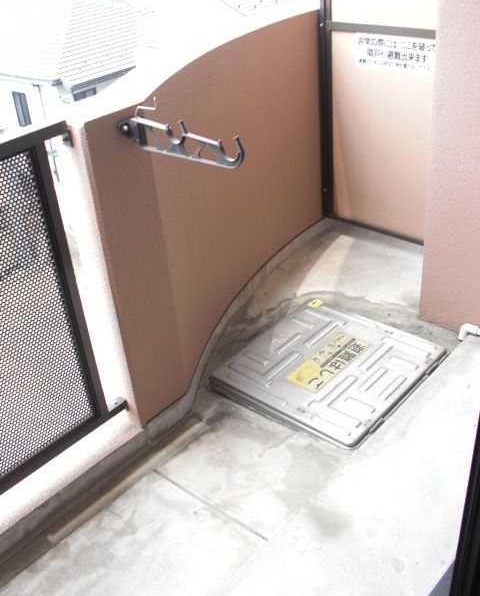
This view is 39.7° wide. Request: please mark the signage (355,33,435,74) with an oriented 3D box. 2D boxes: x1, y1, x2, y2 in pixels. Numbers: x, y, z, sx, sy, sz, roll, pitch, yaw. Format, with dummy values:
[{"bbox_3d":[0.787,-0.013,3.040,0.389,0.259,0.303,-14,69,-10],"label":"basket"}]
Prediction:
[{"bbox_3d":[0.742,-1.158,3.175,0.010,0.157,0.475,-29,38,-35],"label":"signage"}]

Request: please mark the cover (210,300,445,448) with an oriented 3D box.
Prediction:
[{"bbox_3d":[0.354,0.279,2.660,0.675,0.050,0.670,21,41,38],"label":"cover"}]

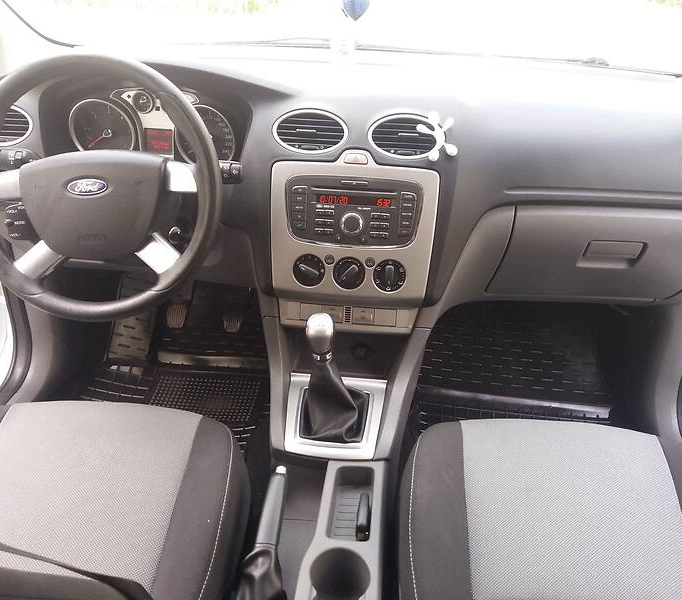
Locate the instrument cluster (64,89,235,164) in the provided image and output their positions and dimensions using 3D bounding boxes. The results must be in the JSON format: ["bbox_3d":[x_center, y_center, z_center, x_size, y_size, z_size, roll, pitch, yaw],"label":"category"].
[{"bbox_3d":[-0.338,-0.312,1.165,0.310,0.145,0.060,4,9,1],"label":"instrument cluster"}]

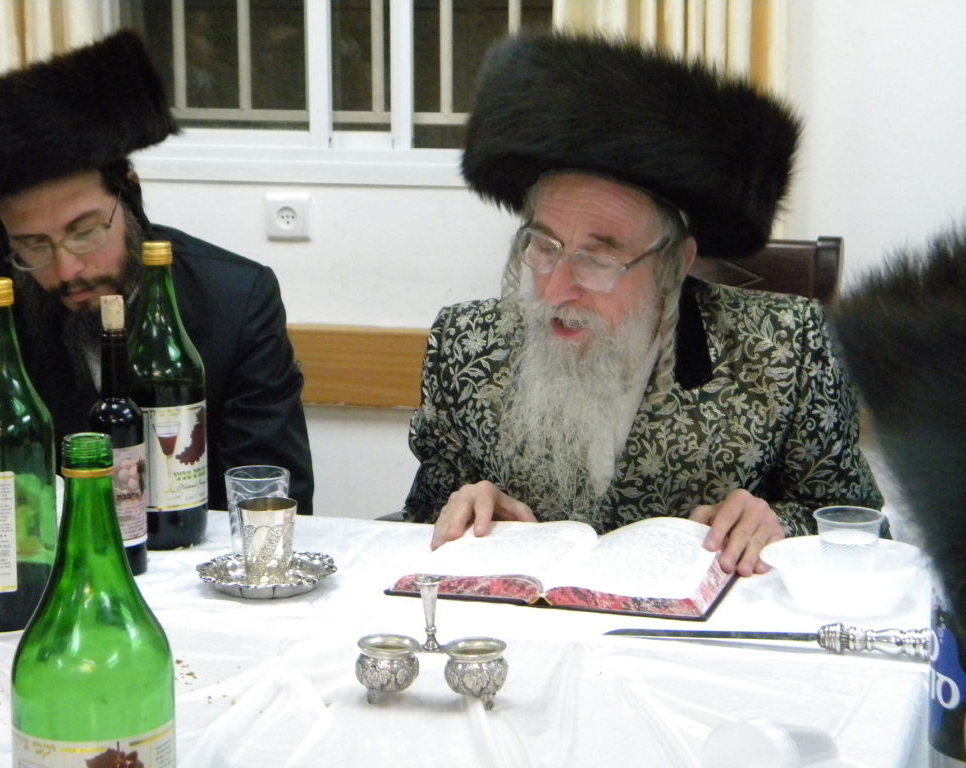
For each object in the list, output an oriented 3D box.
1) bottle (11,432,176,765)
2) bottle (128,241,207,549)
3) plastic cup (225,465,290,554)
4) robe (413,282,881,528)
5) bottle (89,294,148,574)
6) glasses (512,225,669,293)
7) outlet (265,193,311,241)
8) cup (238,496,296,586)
[{"bbox_3d":[-0.221,0.182,1.126,0.091,0.312,0.091,-2,11,-11],"label":"bottle"},{"bbox_3d":[-0.333,0.010,2.054,0.091,0.312,0.091,-2,11,-9],"label":"bottle"},{"bbox_3d":[-0.231,0.130,2.041,0.066,0.080,0.066,-1,11,-7],"label":"plastic cup"},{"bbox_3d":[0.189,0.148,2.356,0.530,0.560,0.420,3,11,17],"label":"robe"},{"bbox_3d":[-0.362,0.049,1.955,0.056,0.272,0.056,-2,11,-11],"label":"bottle"},{"bbox_3d":[0.143,-0.166,2.269,0.138,0.048,0.140,18,33,31],"label":"glasses"},{"bbox_3d":[-0.354,-0.304,3.600,0.083,0.085,0.014,2,11,12],"label":"outlet"},{"bbox_3d":[-0.207,0.153,1.910,0.057,0.076,0.057,-1,11,-6],"label":"cup"}]

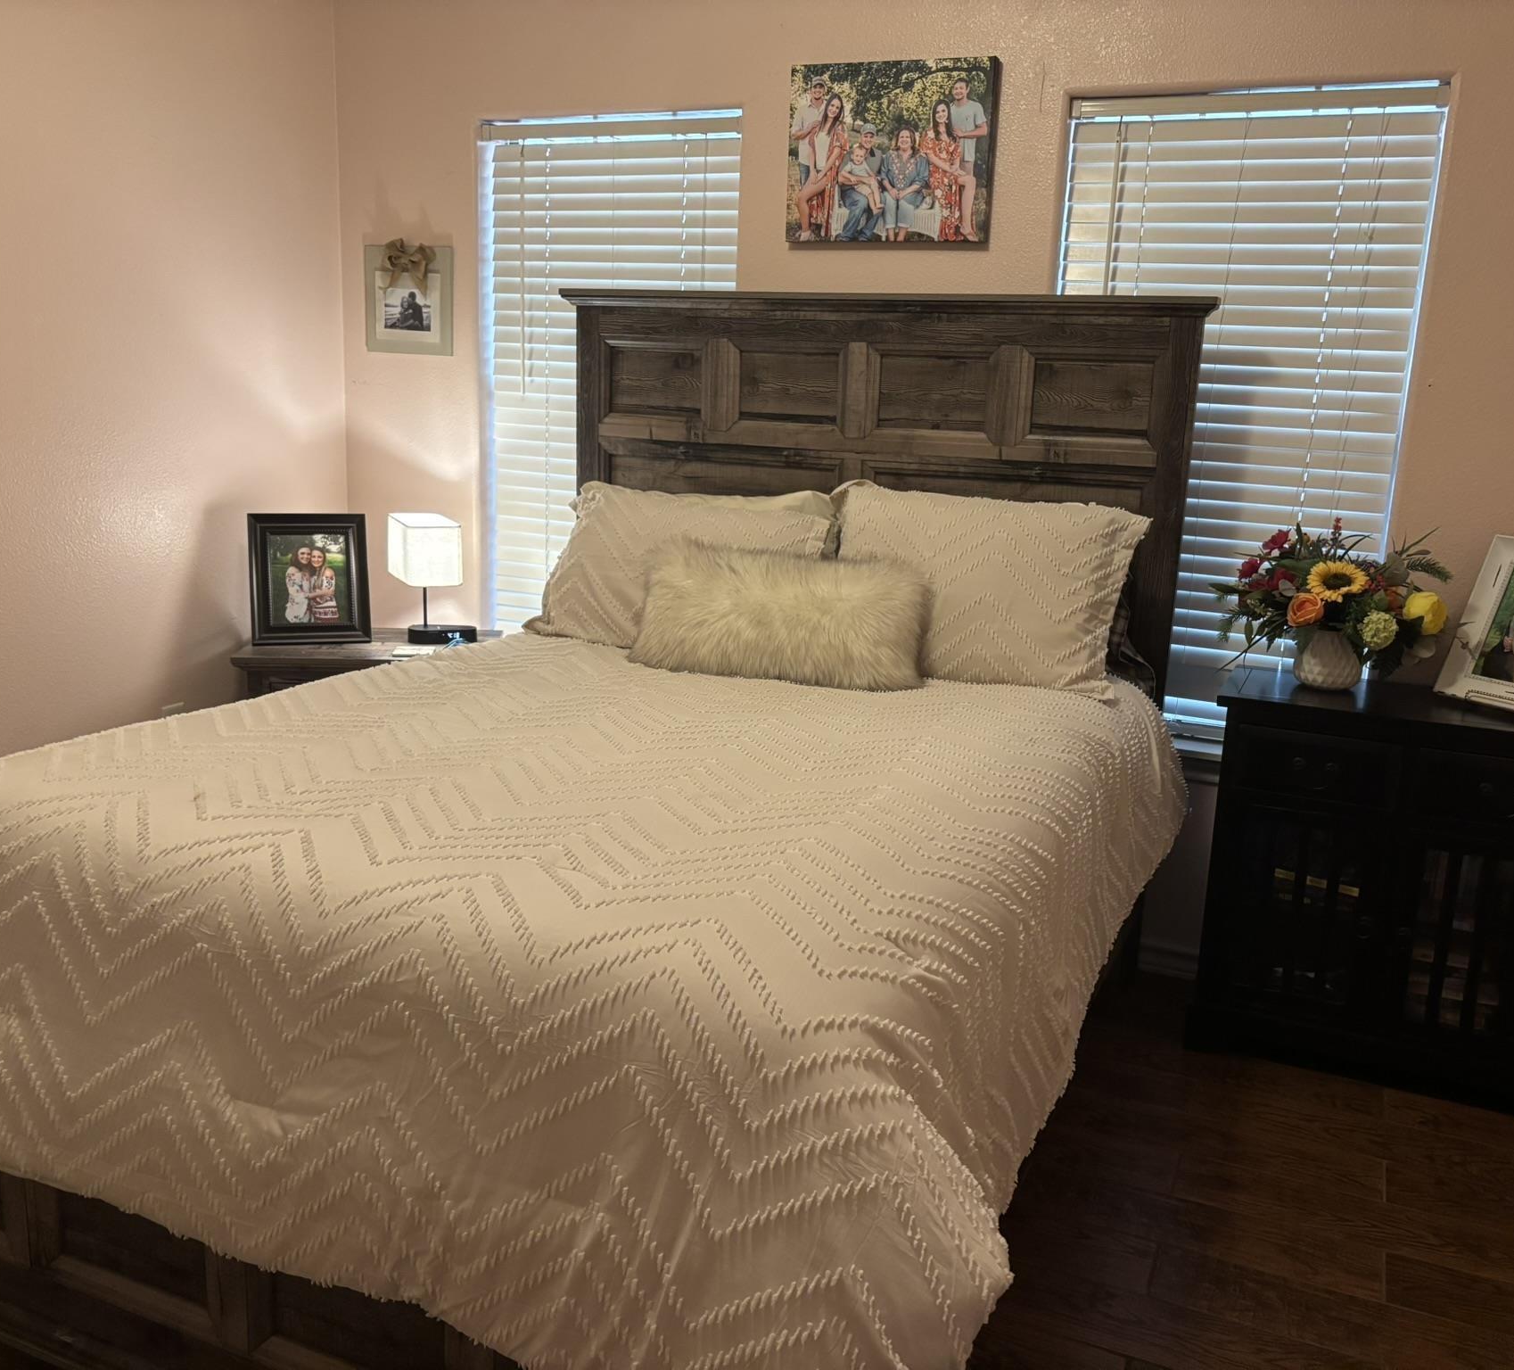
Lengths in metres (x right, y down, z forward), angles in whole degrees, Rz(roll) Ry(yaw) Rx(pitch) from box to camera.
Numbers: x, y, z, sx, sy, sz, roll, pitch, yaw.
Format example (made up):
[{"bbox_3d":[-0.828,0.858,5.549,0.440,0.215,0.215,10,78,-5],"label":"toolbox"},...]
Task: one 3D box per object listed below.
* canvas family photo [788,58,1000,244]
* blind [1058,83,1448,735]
[{"bbox_3d":[0.322,-1.278,3.302,0.514,0.410,0.038,8,14,23],"label":"canvas family photo"},{"bbox_3d":[1.062,-0.585,3.171,0.775,1.467,0.060,8,14,23],"label":"blind"}]

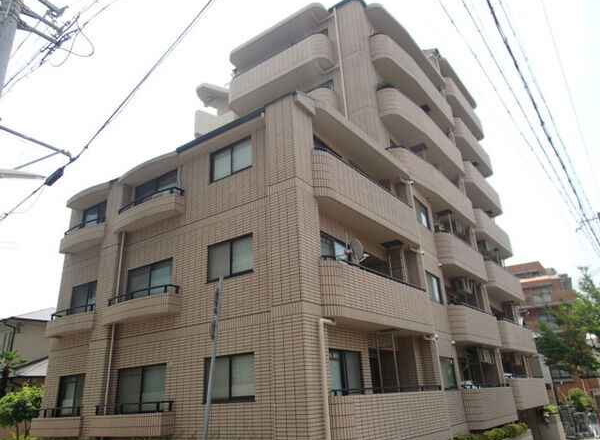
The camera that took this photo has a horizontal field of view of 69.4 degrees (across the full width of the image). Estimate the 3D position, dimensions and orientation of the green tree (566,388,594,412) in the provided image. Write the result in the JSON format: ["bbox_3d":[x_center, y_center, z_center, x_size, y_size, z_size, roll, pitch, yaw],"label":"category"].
[{"bbox_3d":[20.392,13.086,31.500,1.800,1.800,1.800,-18,-27,34],"label":"green tree"}]

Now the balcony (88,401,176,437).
[{"bbox_3d":[-4.271,4.950,10.709,2.850,0.730,0.500,-16,-25,30],"label":"balcony"}]

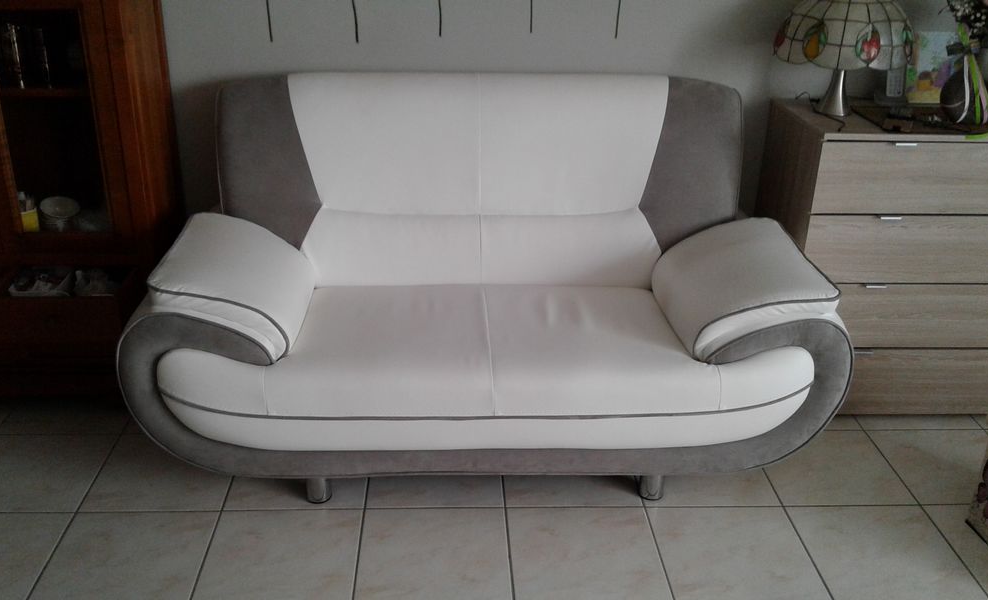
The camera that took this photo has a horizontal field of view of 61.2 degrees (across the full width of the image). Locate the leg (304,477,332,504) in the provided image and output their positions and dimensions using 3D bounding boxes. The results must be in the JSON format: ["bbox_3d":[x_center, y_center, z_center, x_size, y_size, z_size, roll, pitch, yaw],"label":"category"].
[{"bbox_3d":[-0.425,0.436,2.020,0.066,0.090,0.066,0,26,-2],"label":"leg"}]

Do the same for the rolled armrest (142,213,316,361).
[{"bbox_3d":[-0.611,-0.048,1.999,0.310,0.220,0.470,0,26,-2],"label":"rolled armrest"}]

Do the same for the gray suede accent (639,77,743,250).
[{"bbox_3d":[0.534,-0.355,2.234,0.283,0.405,0.220,0,26,-2],"label":"gray suede accent"}]

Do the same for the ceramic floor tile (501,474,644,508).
[{"bbox_3d":[0.194,0.437,2.158,0.338,0.010,0.318,0,26,-2],"label":"ceramic floor tile"}]

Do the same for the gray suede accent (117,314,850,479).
[{"bbox_3d":[-0.009,0.212,1.921,1.598,0.425,0.125,0,26,-2],"label":"gray suede accent"}]

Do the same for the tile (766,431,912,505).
[{"bbox_3d":[0.870,0.437,2.186,0.338,0.010,0.318,0,26,-2],"label":"tile"}]

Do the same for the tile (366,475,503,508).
[{"bbox_3d":[-0.144,0.436,2.145,0.338,0.010,0.318,0,26,-2],"label":"tile"}]

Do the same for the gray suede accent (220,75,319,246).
[{"bbox_3d":[-0.595,-0.356,2.189,0.277,0.405,0.220,0,26,-2],"label":"gray suede accent"}]

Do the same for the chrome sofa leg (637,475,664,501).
[{"bbox_3d":[0.387,0.438,2.051,0.066,0.090,0.066,0,26,-2],"label":"chrome sofa leg"}]

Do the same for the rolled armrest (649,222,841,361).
[{"bbox_3d":[0.600,-0.043,2.051,0.325,0.210,0.470,0,26,-2],"label":"rolled armrest"}]

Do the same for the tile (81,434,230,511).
[{"bbox_3d":[-0.819,0.436,2.117,0.338,0.010,0.318,0,26,-2],"label":"tile"}]

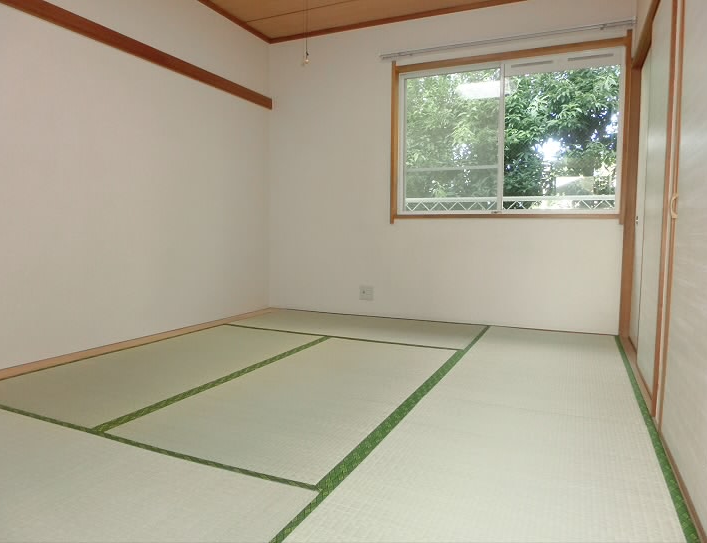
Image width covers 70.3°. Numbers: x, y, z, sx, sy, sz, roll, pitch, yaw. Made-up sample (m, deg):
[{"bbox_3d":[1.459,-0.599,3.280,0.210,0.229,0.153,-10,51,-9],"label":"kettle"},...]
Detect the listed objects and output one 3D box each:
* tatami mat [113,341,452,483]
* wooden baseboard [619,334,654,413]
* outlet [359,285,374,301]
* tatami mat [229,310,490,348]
[{"bbox_3d":[-0.122,0.529,2.328,0.887,0.045,1.751,2,5,24],"label":"tatami mat"},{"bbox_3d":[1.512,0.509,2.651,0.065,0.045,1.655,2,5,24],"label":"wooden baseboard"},{"bbox_3d":[0.111,0.186,4.165,0.120,0.118,0.012,2,5,24],"label":"outlet"},{"bbox_3d":[0.016,0.424,3.727,1.790,0.045,0.919,2,5,24],"label":"tatami mat"}]

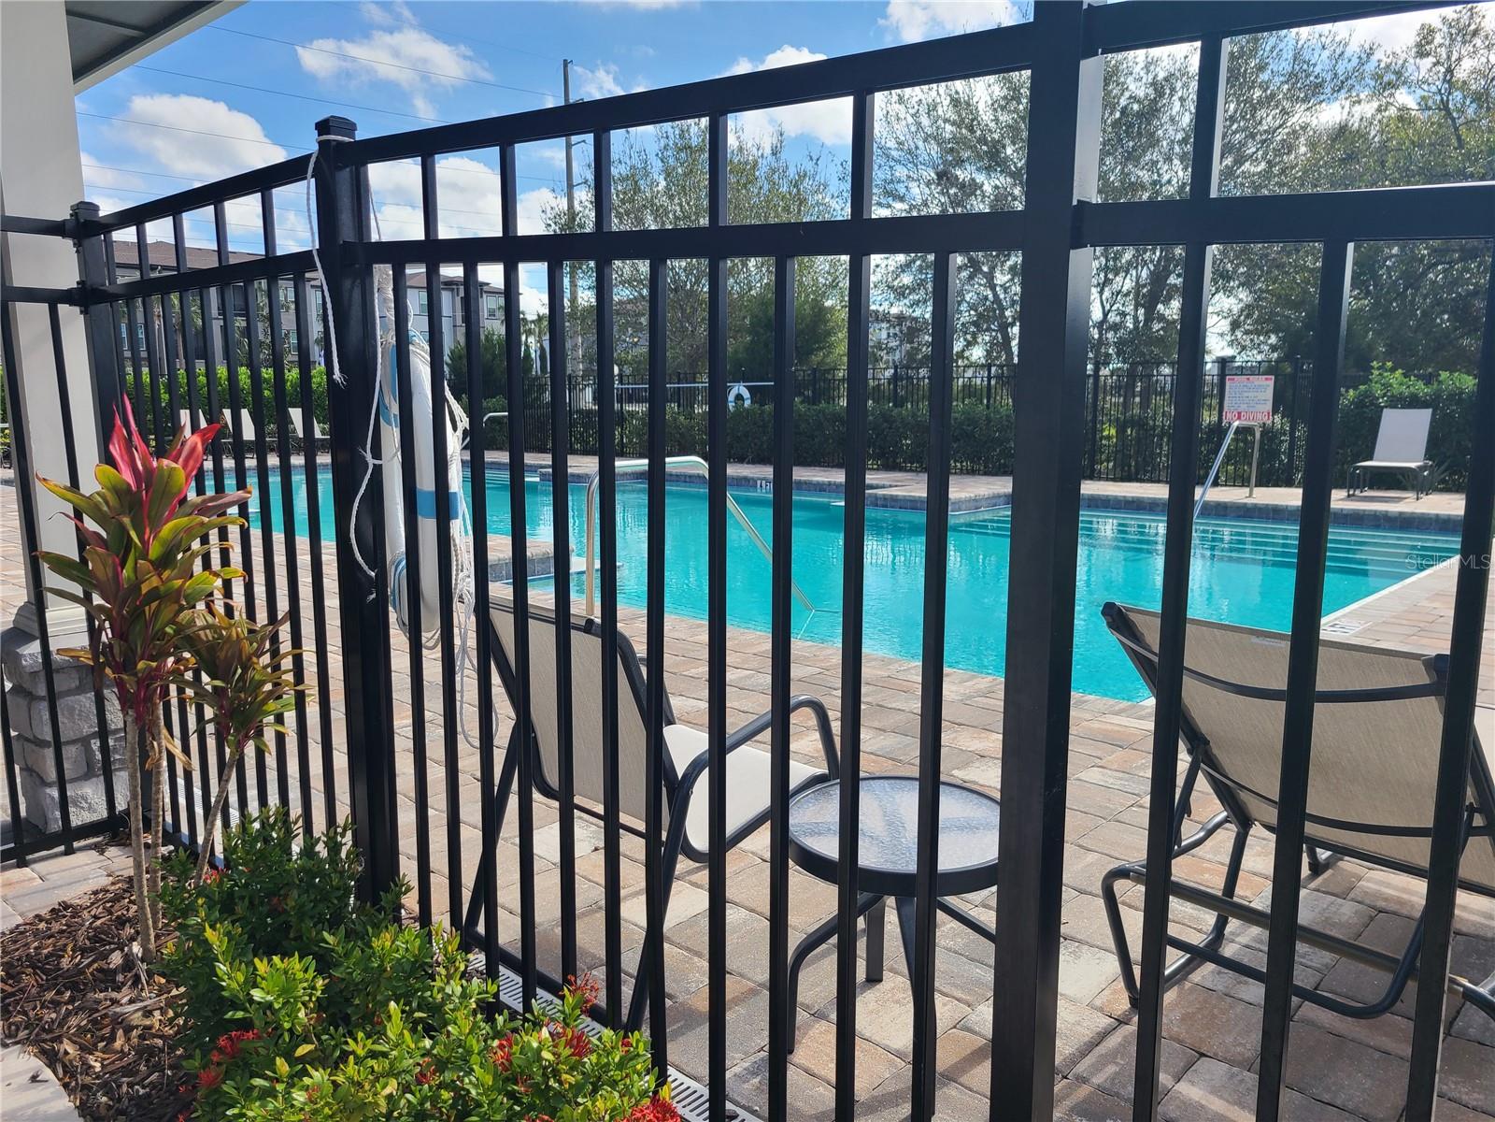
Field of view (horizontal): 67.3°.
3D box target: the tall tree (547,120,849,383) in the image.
[{"bbox_3d":[-1.421,-8.015,32.129,8.400,8.780,7.500,0,9,0],"label":"tall tree"}]

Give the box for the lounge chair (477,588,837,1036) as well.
[{"bbox_3d":[-0.228,0.473,2.699,0.620,0.860,0.760,8,12,42],"label":"lounge chair"}]

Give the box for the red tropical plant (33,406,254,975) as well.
[{"bbox_3d":[-1.373,0.279,2.549,0.450,1.280,0.430,-4,10,-28],"label":"red tropical plant"}]

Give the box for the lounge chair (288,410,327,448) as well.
[{"bbox_3d":[-8.620,-2.644,22.544,1.650,0.980,0.640,8,12,41],"label":"lounge chair"}]

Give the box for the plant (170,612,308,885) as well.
[{"bbox_3d":[-1.300,0.494,2.872,0.350,0.760,0.330,-4,9,-24],"label":"plant"}]

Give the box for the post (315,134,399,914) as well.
[{"bbox_3d":[-0.852,0.001,2.459,0.060,1.860,0.060,8,12,42],"label":"post"}]

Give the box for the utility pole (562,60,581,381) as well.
[{"bbox_3d":[-7.010,-12.672,45.077,0.400,14.040,0.400,0,9,0],"label":"utility pole"}]

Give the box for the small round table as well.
[{"bbox_3d":[0.308,0.745,2.263,0.510,0.460,0.510,0,9,0],"label":"small round table"}]

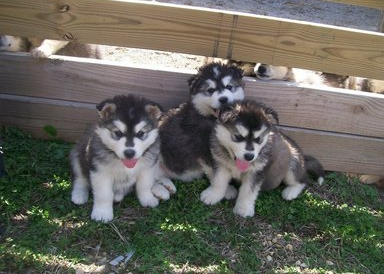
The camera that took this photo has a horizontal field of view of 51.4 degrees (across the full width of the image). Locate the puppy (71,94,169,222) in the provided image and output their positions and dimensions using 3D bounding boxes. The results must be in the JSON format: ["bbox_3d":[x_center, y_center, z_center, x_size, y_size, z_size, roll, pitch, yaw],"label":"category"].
[{"bbox_3d":[-0.187,0.026,1.100,0.240,0.320,0.280,0,25,-16],"label":"puppy"}]

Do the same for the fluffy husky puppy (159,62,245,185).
[{"bbox_3d":[0.029,-0.034,1.220,0.280,0.370,0.200,25,29,34],"label":"fluffy husky puppy"}]

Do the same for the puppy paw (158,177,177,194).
[{"bbox_3d":[-0.075,0.144,1.206,0.040,0.038,0.056,-12,30,-36],"label":"puppy paw"}]

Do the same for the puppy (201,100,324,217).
[{"bbox_3d":[0.246,0.046,1.183,0.350,0.310,0.200,-16,33,-42],"label":"puppy"}]

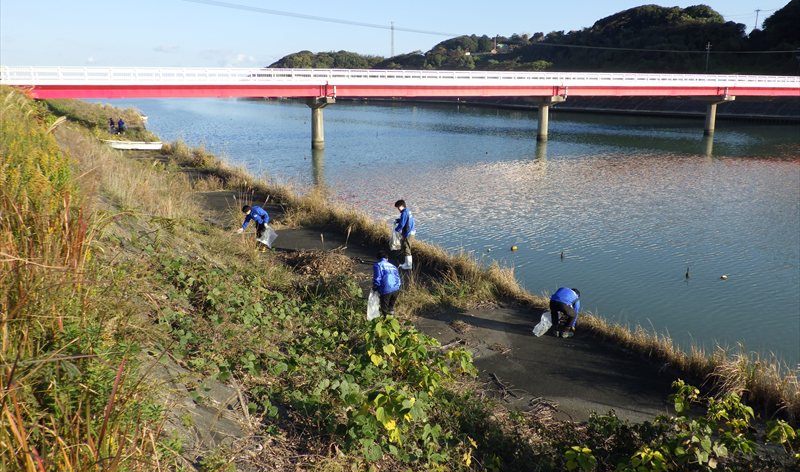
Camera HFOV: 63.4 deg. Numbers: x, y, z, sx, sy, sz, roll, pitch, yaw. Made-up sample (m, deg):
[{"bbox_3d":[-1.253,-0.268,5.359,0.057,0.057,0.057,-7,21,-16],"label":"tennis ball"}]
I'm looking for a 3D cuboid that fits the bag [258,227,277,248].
[{"bbox_3d":[-3.560,0.041,17.519,0.500,0.560,0.350,0,12,0],"label":"bag"}]

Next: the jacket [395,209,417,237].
[{"bbox_3d":[0.133,-0.315,15.700,0.480,0.680,0.480,4,13,20],"label":"jacket"}]

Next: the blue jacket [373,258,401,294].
[{"bbox_3d":[-0.233,0.725,11.577,0.480,0.620,0.380,-5,13,-21],"label":"blue jacket"}]

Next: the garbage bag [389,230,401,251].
[{"bbox_3d":[-0.122,0.085,15.737,0.300,0.500,0.300,4,13,20],"label":"garbage bag"}]

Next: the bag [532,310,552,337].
[{"bbox_3d":[2.522,1.558,11.453,0.330,0.420,0.330,6,14,26],"label":"bag"}]

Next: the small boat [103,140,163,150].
[{"bbox_3d":[-20.449,-6.933,49.466,4.400,0.650,1.400,-4,13,-18],"label":"small boat"}]

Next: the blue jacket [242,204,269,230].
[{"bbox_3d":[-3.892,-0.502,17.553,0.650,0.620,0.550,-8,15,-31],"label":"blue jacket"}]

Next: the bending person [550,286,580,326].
[{"bbox_3d":[2.957,1.349,11.561,0.460,0.880,0.620,6,14,26],"label":"bending person"}]

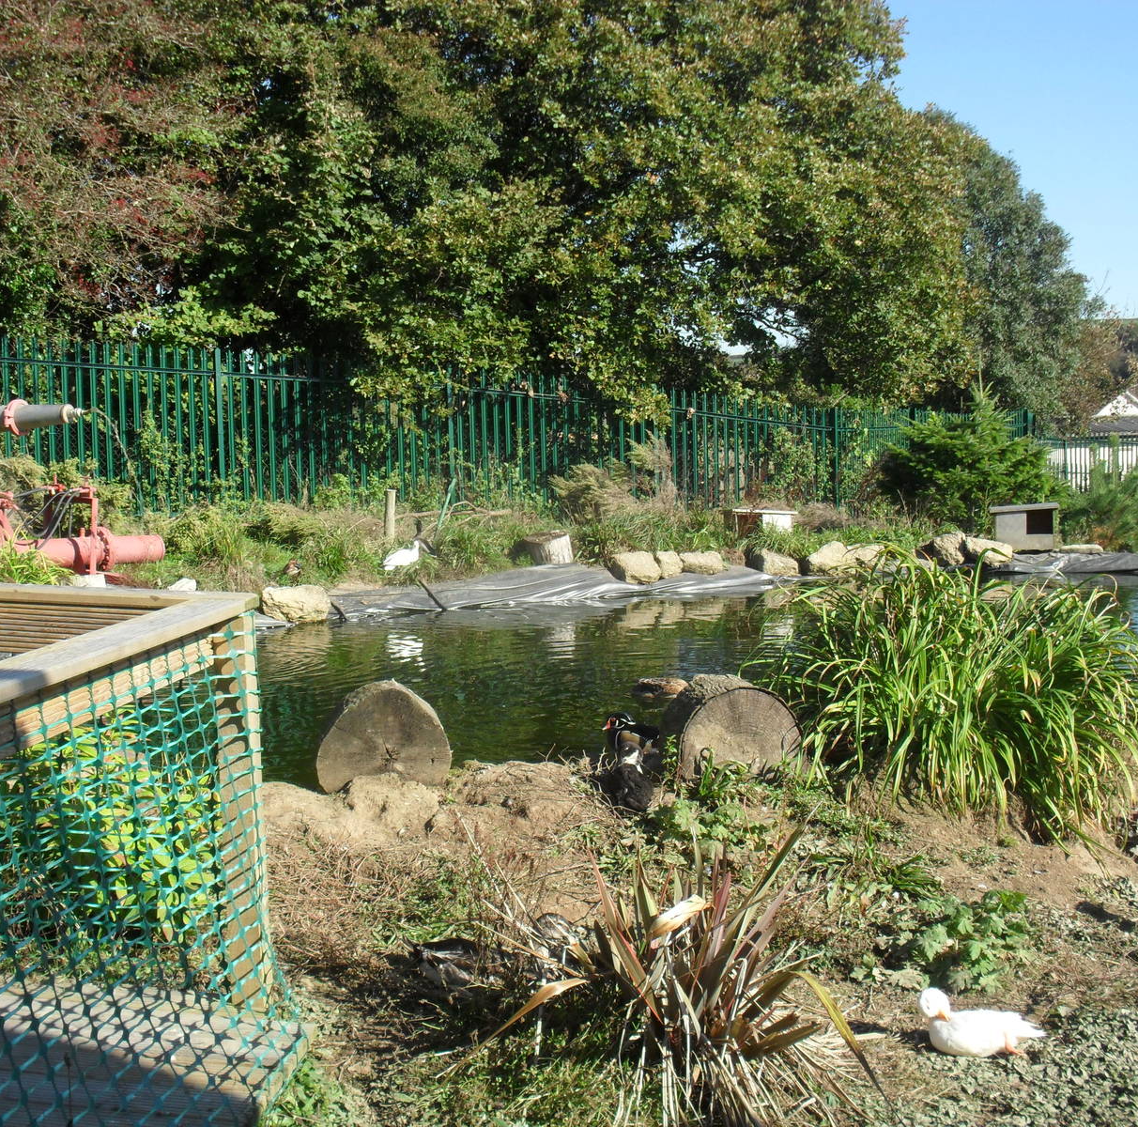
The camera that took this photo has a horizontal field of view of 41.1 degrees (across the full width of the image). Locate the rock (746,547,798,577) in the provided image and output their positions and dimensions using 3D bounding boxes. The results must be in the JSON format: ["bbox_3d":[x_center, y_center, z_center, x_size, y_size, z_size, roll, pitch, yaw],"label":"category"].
[{"bbox_3d":[2.319,-0.007,17.300,0.560,0.340,0.420,-1,3,11],"label":"rock"}]

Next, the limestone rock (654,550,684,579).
[{"bbox_3d":[1.060,0.012,16.050,0.330,0.310,0.370,-1,4,0],"label":"limestone rock"}]

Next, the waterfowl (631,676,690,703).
[{"bbox_3d":[0.510,0.696,8.300,0.370,0.170,0.180,-1,5,-12],"label":"waterfowl"}]

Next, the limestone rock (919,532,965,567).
[{"bbox_3d":[4.356,-0.164,17.700,0.530,0.380,0.420,-1,3,11],"label":"limestone rock"}]

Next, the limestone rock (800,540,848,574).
[{"bbox_3d":[2.756,-0.063,16.400,0.500,0.350,0.400,-1,4,0],"label":"limestone rock"}]

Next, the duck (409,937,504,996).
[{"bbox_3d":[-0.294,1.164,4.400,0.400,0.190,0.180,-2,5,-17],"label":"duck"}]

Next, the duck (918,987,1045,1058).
[{"bbox_3d":[1.116,1.243,4.120,0.340,0.185,0.155,-1,5,-9],"label":"duck"}]

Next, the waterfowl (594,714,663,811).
[{"bbox_3d":[0.224,0.755,5.750,0.250,0.320,0.190,-3,4,-24],"label":"waterfowl"}]

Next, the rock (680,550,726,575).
[{"bbox_3d":[1.414,-0.012,16.050,0.480,0.260,0.340,-1,4,0],"label":"rock"}]

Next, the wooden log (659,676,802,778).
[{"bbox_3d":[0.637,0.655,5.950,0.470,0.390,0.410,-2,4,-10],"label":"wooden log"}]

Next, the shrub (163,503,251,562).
[{"bbox_3d":[-3.194,-0.274,13.400,0.780,0.550,0.720,0,5,0],"label":"shrub"}]

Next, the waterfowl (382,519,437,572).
[{"bbox_3d":[-1.629,-0.180,15.500,0.540,0.520,0.260,-1,3,12],"label":"waterfowl"}]

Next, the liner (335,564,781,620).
[{"bbox_3d":[-0.122,0.153,13.700,4.500,0.350,1.200,-3,6,-30],"label":"liner"}]

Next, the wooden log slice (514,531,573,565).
[{"bbox_3d":[-0.232,-0.155,15.400,0.520,0.290,0.490,-8,10,0],"label":"wooden log slice"}]

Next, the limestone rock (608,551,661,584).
[{"bbox_3d":[0.692,0.043,16.000,0.550,0.340,0.420,-1,4,0],"label":"limestone rock"}]

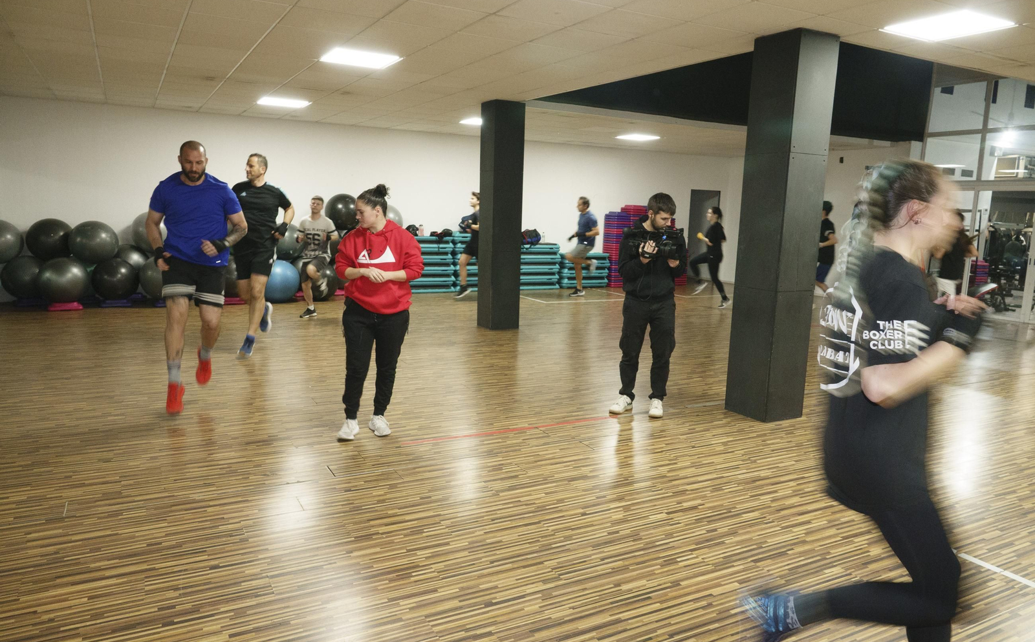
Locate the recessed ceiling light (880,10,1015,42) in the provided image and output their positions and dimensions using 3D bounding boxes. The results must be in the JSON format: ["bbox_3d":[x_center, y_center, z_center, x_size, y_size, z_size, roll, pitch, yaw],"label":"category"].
[{"bbox_3d":[2.946,-2.024,4.712,0.600,0.050,0.600,-4,11,-29],"label":"recessed ceiling light"}]

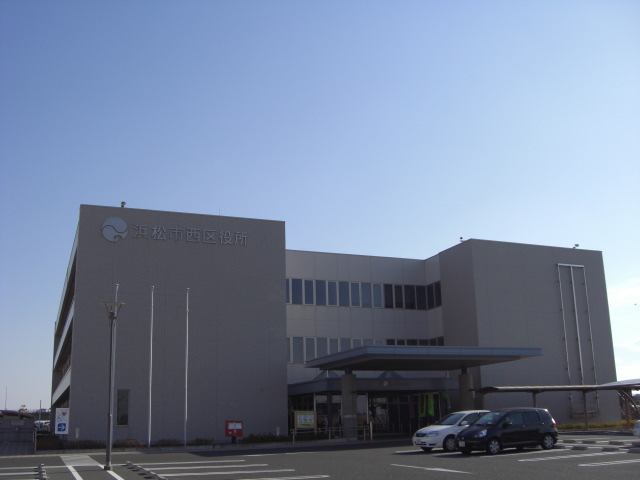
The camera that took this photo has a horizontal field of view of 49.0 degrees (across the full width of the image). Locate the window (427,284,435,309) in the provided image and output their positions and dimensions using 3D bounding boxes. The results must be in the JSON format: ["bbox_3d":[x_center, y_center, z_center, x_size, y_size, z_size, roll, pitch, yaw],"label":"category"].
[{"bbox_3d":[8.313,4.247,52.625,0.120,1.817,1.060,4,-15,-21],"label":"window"}]

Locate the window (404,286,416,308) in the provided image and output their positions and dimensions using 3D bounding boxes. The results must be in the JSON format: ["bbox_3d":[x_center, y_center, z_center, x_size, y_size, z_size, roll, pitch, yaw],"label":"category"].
[{"bbox_3d":[6.782,4.290,52.657,0.961,1.817,0.120,4,-15,-21],"label":"window"}]

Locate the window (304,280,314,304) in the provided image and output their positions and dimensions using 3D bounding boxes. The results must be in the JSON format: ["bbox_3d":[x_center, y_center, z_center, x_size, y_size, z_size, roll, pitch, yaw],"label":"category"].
[{"bbox_3d":[-0.731,3.658,48.816,0.800,1.750,0.100,5,-15,-23],"label":"window"}]

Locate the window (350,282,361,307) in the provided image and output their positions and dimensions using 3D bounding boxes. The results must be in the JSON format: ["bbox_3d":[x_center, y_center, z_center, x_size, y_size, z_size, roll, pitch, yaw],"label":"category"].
[{"bbox_3d":[2.557,3.925,50.248,0.800,1.750,0.100,5,-15,-23],"label":"window"}]

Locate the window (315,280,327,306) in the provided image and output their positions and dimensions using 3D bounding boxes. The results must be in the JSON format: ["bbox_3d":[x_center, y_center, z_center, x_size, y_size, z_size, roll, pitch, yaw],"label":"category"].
[{"bbox_3d":[0.072,3.807,50.138,0.898,1.817,0.120,4,-15,-21],"label":"window"}]

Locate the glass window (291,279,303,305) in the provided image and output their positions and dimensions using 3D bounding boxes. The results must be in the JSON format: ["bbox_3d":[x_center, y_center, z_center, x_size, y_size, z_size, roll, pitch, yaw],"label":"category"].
[{"bbox_3d":[-1.586,3.688,49.516,0.875,1.817,0.120,4,-15,-21],"label":"glass window"}]

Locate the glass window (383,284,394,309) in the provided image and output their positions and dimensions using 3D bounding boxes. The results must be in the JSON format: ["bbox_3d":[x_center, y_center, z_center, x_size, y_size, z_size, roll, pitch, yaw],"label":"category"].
[{"bbox_3d":[5.111,4.170,52.030,0.838,1.817,0.120,4,-15,-21],"label":"glass window"}]

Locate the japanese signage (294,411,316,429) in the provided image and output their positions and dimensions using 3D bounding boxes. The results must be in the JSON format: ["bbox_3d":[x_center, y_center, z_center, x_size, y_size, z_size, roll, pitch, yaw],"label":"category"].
[{"bbox_3d":[-0.780,10.013,39.111,1.320,0.980,0.120,4,-15,-21],"label":"japanese signage"}]

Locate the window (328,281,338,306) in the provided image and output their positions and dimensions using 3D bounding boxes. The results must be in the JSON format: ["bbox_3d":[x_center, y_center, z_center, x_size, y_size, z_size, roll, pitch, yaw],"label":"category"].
[{"bbox_3d":[0.938,3.793,49.543,0.800,1.750,0.100,5,-15,-23],"label":"window"}]

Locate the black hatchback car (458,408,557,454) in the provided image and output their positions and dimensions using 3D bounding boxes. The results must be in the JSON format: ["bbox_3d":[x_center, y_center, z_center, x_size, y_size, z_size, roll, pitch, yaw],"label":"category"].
[{"bbox_3d":[6.917,7.122,26.237,3.830,1.525,1.675,5,-16,-25],"label":"black hatchback car"}]

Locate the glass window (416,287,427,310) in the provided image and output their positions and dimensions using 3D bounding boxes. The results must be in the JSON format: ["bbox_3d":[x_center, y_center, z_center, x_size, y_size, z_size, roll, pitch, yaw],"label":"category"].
[{"bbox_3d":[7.665,4.353,52.989,0.854,1.817,0.120,4,-15,-21],"label":"glass window"}]

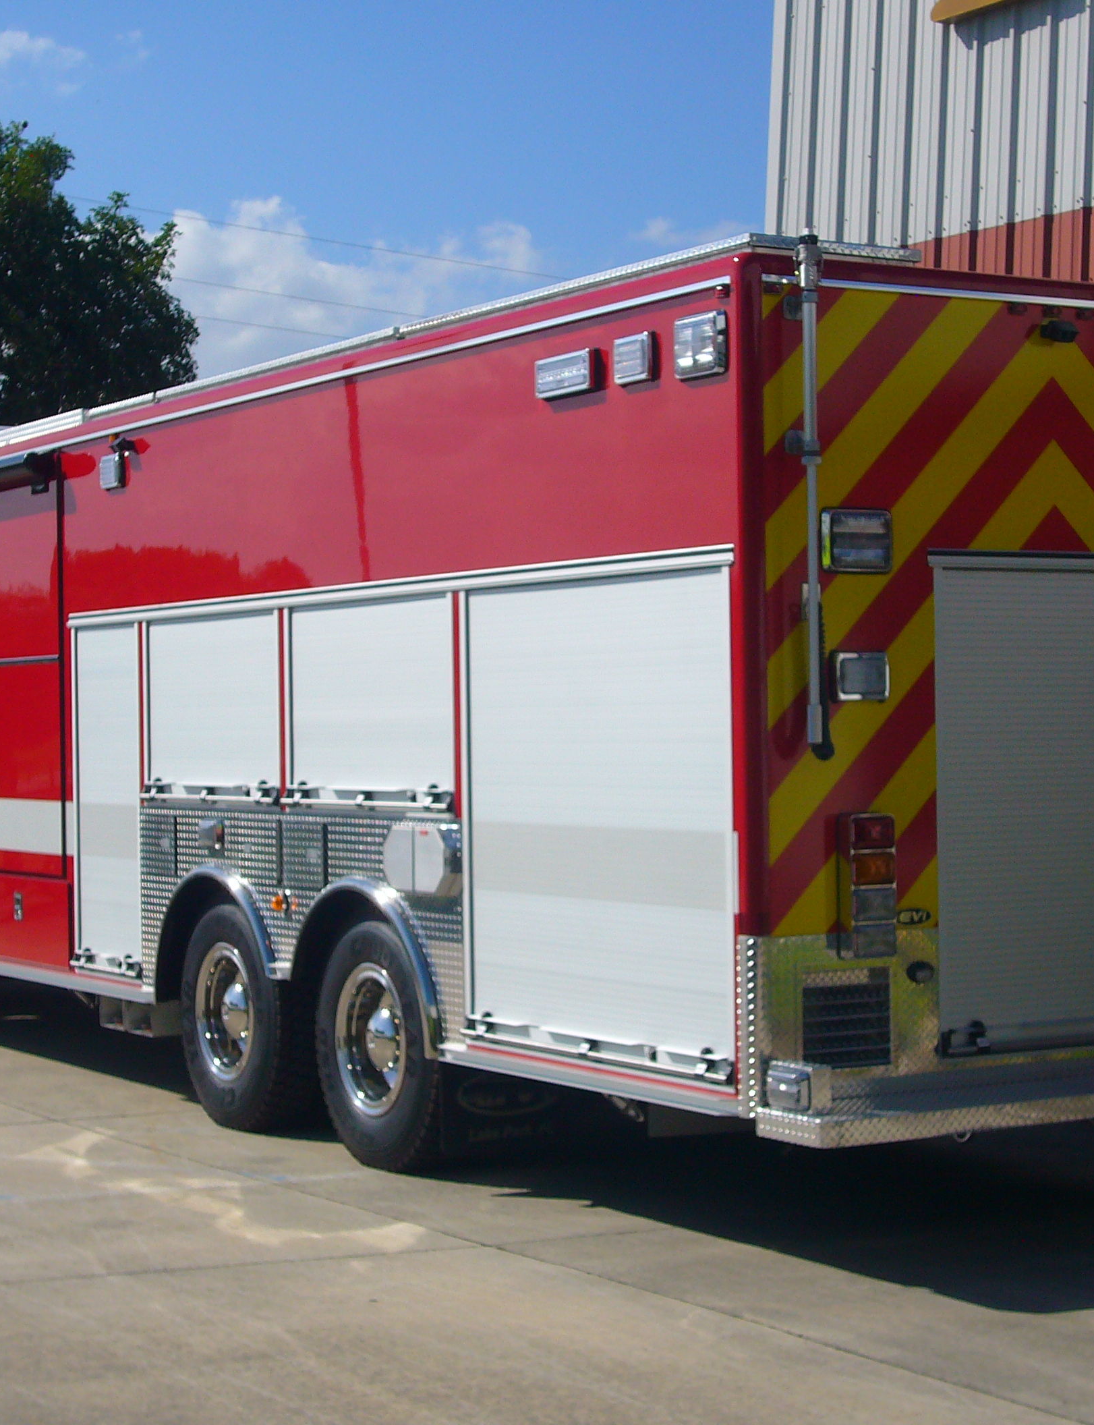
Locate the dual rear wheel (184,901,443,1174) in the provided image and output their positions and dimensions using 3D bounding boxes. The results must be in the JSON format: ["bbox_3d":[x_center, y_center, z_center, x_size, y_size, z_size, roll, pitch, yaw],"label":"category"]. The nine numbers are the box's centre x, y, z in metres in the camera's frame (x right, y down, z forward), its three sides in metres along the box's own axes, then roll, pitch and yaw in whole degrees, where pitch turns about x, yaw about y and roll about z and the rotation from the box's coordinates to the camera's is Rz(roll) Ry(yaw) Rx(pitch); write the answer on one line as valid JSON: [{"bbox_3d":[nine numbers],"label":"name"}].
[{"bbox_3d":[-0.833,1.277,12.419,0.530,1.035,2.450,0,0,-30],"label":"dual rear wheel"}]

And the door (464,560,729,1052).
[{"bbox_3d":[0.153,0.325,10.101,0.080,1.595,1.770,0,0,-30],"label":"door"}]

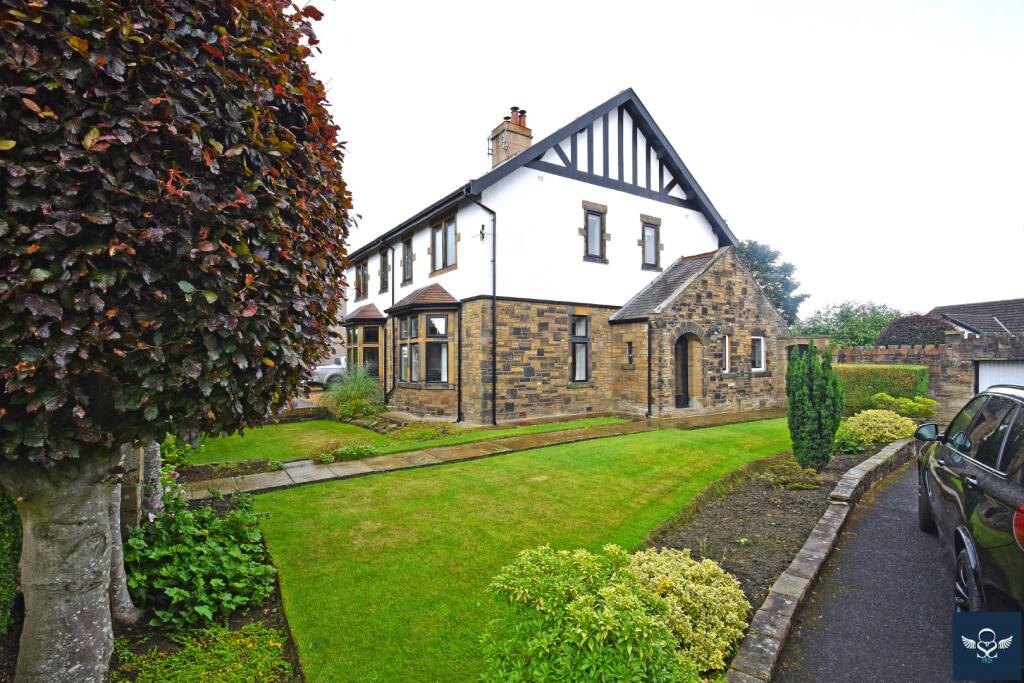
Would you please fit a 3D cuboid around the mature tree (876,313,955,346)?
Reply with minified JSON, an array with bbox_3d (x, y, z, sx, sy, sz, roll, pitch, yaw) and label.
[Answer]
[{"bbox_3d":[14.256,0.320,16.000,2.700,2.950,2.700,-1,-1,42],"label":"mature tree"}]

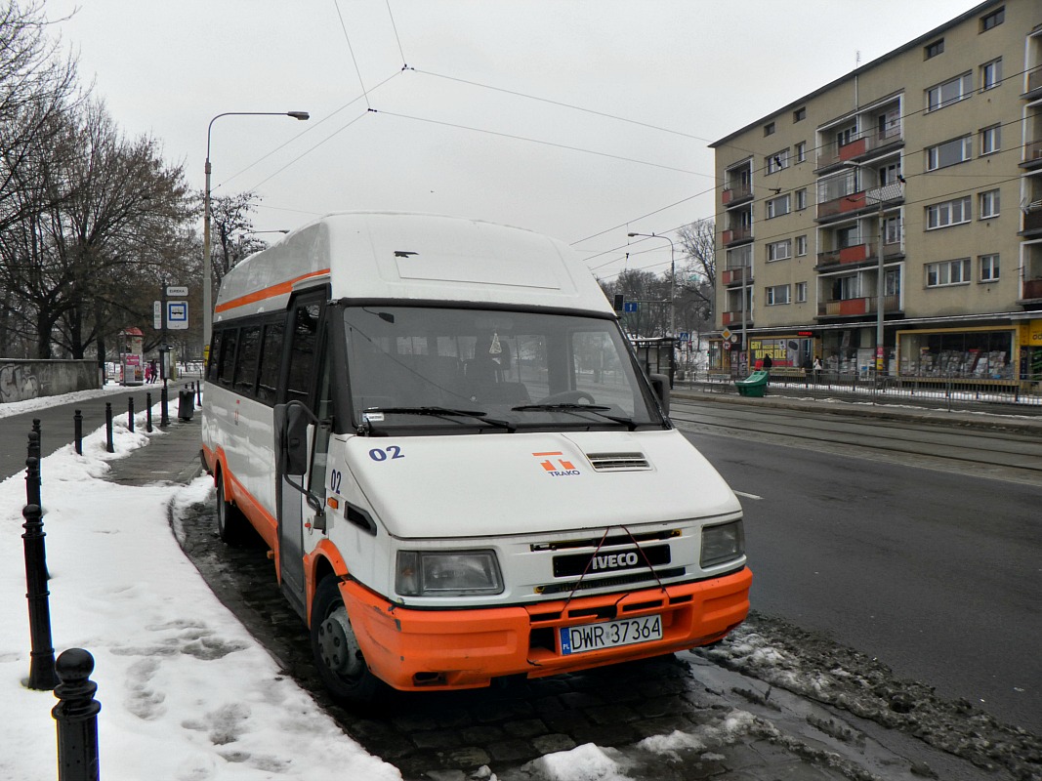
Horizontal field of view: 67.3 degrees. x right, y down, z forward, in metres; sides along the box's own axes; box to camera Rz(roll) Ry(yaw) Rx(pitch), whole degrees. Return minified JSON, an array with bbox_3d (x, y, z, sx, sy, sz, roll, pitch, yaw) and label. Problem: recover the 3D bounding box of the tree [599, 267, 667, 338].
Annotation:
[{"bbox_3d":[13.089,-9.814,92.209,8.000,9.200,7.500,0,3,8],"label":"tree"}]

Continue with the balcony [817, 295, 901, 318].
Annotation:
[{"bbox_3d":[18.526,-4.475,42.660,1.150,1.011,7.076,-2,3,-15],"label":"balcony"}]

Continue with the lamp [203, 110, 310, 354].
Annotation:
[{"bbox_3d":[-8.768,-4.263,26.128,3.250,9.807,0.350,-2,3,-15],"label":"lamp"}]

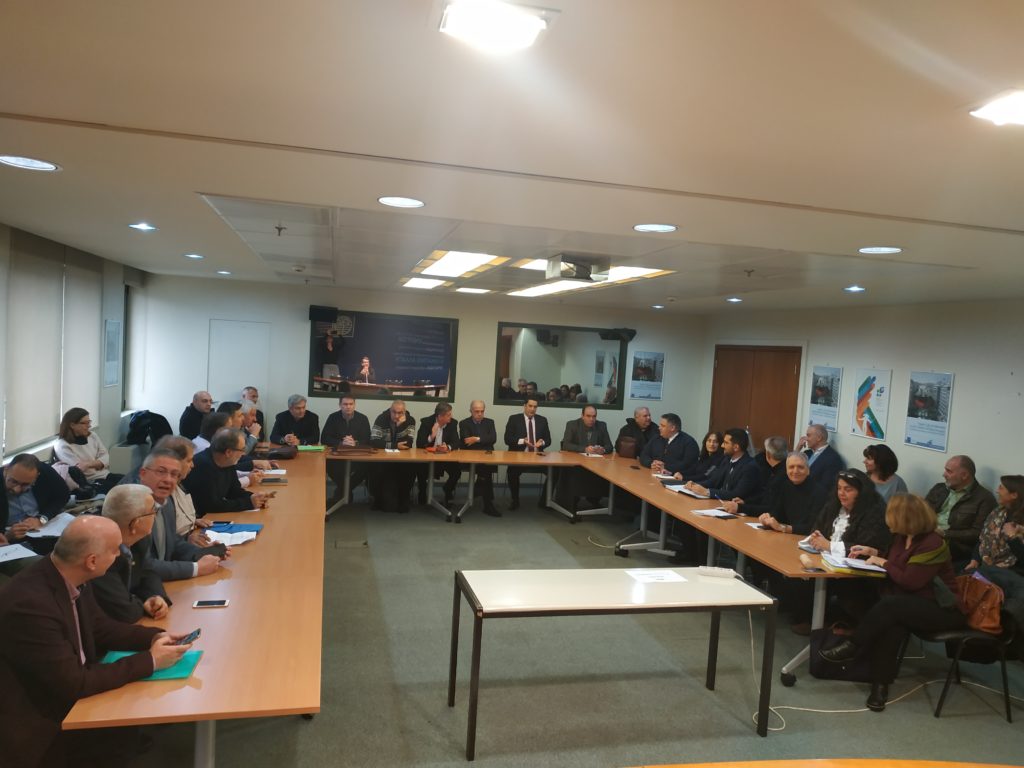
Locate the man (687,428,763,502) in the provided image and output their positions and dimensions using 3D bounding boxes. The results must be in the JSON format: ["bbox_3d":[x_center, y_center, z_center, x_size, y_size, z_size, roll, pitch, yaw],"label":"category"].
[{"bbox_3d":[2.047,1.078,6.710,0.800,1.300,0.550,3,4,-13],"label":"man"}]

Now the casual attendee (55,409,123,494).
[{"bbox_3d":[-3.435,0.838,5.988,0.820,1.250,0.520,4,3,9],"label":"casual attendee"}]

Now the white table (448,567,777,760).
[{"bbox_3d":[0.530,1.455,3.824,1.630,0.747,0.521,3,4,-14],"label":"white table"}]

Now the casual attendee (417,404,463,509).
[{"bbox_3d":[-0.870,0.823,8.329,0.530,1.270,0.740,2,4,-20],"label":"casual attendee"}]

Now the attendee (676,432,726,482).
[{"bbox_3d":[1.975,1.088,7.220,0.740,1.210,0.490,2,4,-17],"label":"attendee"}]

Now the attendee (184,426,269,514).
[{"bbox_3d":[-2.198,0.965,5.251,0.820,1.250,0.550,3,3,-15],"label":"attendee"}]

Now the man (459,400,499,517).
[{"bbox_3d":[-0.381,0.867,8.613,0.500,1.290,0.820,3,3,-12],"label":"man"}]

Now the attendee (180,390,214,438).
[{"bbox_3d":[-3.314,0.719,7.566,0.740,1.280,0.530,5,4,25],"label":"attendee"}]

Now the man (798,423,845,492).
[{"bbox_3d":[2.874,1.104,7.418,0.850,1.340,0.520,3,3,-4],"label":"man"}]

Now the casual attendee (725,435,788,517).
[{"bbox_3d":[2.199,1.148,6.309,0.820,1.320,0.560,3,3,-15],"label":"casual attendee"}]

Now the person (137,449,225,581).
[{"bbox_3d":[-1.866,0.968,3.648,0.772,1.264,0.550,3,3,-2],"label":"person"}]

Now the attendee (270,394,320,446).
[{"bbox_3d":[-2.503,0.762,8.170,0.580,1.270,0.780,3,3,-16],"label":"attendee"}]

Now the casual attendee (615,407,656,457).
[{"bbox_3d":[1.621,0.950,9.186,0.550,1.300,0.800,4,3,2],"label":"casual attendee"}]

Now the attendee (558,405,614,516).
[{"bbox_3d":[0.962,0.930,8.976,0.600,1.290,0.780,3,3,-7],"label":"attendee"}]

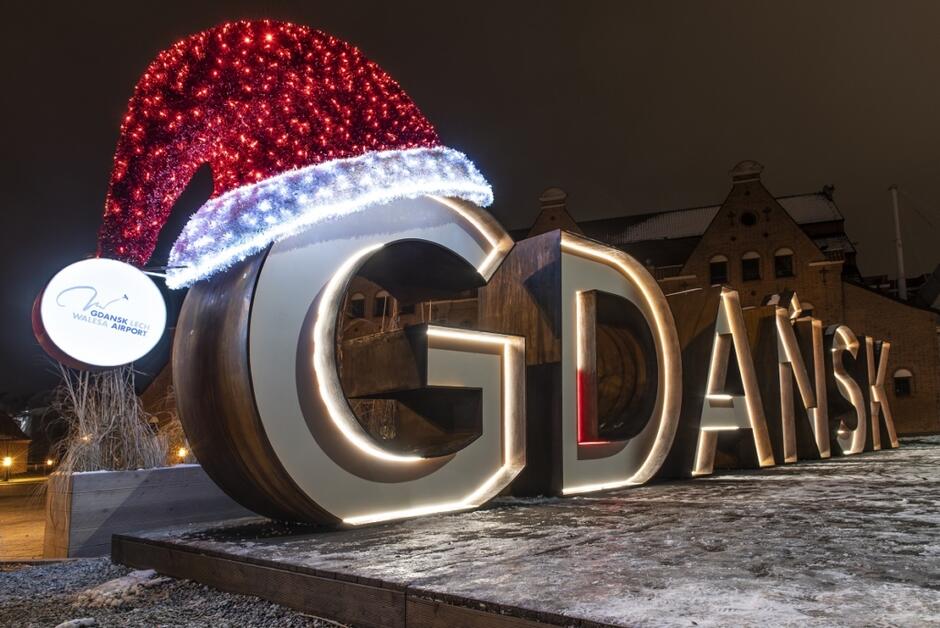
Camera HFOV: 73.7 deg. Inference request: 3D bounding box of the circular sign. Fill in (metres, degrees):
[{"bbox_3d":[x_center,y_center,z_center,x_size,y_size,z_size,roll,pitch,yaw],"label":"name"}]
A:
[{"bbox_3d":[-2.300,0.008,3.927,0.660,0.660,0.200,14,-16,-39],"label":"circular sign"}]

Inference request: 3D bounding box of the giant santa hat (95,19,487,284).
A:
[{"bbox_3d":[-1.265,-1.180,4.934,2.850,2.000,1.400,8,-12,-44],"label":"giant santa hat"}]

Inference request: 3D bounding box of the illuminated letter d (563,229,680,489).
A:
[{"bbox_3d":[1.526,0.708,8.218,1.282,2.850,2.807,-8,-12,44],"label":"illuminated letter d"}]

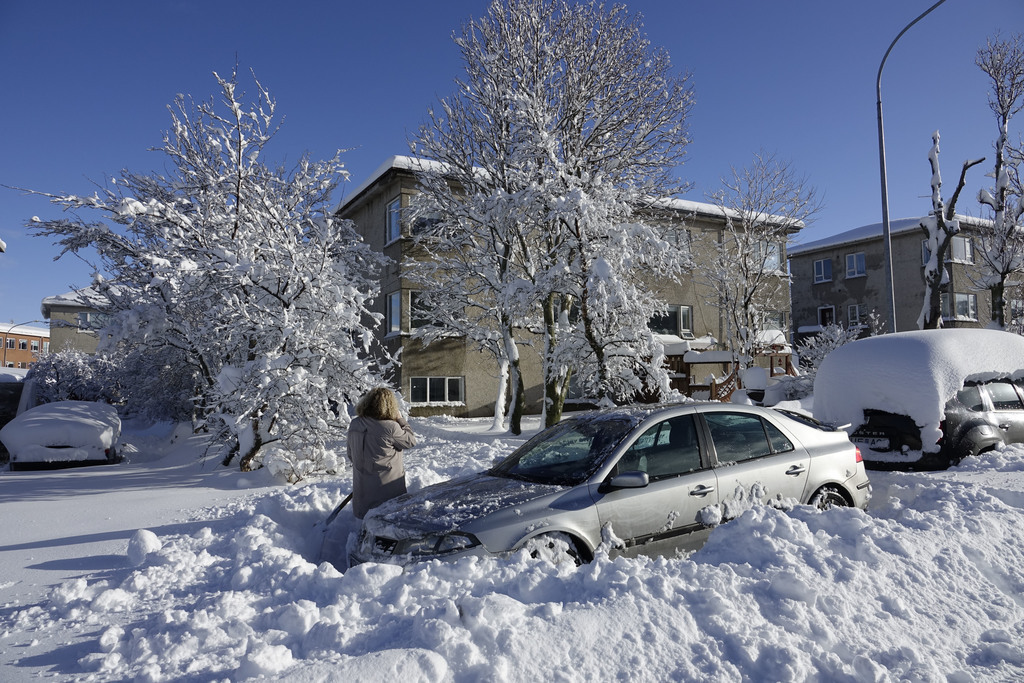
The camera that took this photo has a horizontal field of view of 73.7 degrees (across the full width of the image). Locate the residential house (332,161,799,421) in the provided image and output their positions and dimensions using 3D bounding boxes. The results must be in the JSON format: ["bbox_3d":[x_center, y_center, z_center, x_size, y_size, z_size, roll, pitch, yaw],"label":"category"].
[{"bbox_3d":[1.688,-1.440,27.367,17.000,8.200,10.200,1,-4,-29],"label":"residential house"}]

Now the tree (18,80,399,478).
[{"bbox_3d":[-4.579,-1.056,10.300,5.500,6.150,5.000,-1,-4,0],"label":"tree"}]

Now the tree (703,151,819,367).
[{"bbox_3d":[7.644,-1.876,21.000,3.600,8.000,3.400,-1,-4,0],"label":"tree"}]

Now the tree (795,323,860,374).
[{"bbox_3d":[9.705,0.708,21.000,2.100,2.700,2.000,-1,-4,0],"label":"tree"}]

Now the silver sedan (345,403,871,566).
[{"bbox_3d":[1.030,1.200,5.750,4.580,1.440,1.780,0,-3,-30],"label":"silver sedan"}]

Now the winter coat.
[{"bbox_3d":[-1.186,1.144,6.250,0.540,0.950,0.400,-2,-4,17],"label":"winter coat"}]

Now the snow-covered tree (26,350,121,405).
[{"bbox_3d":[-10.598,1.184,16.500,2.400,2.100,2.000,-1,-4,0],"label":"snow-covered tree"}]

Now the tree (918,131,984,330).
[{"bbox_3d":[11.561,-1.687,18.000,1.750,7.700,1.400,-1,-4,0],"label":"tree"}]

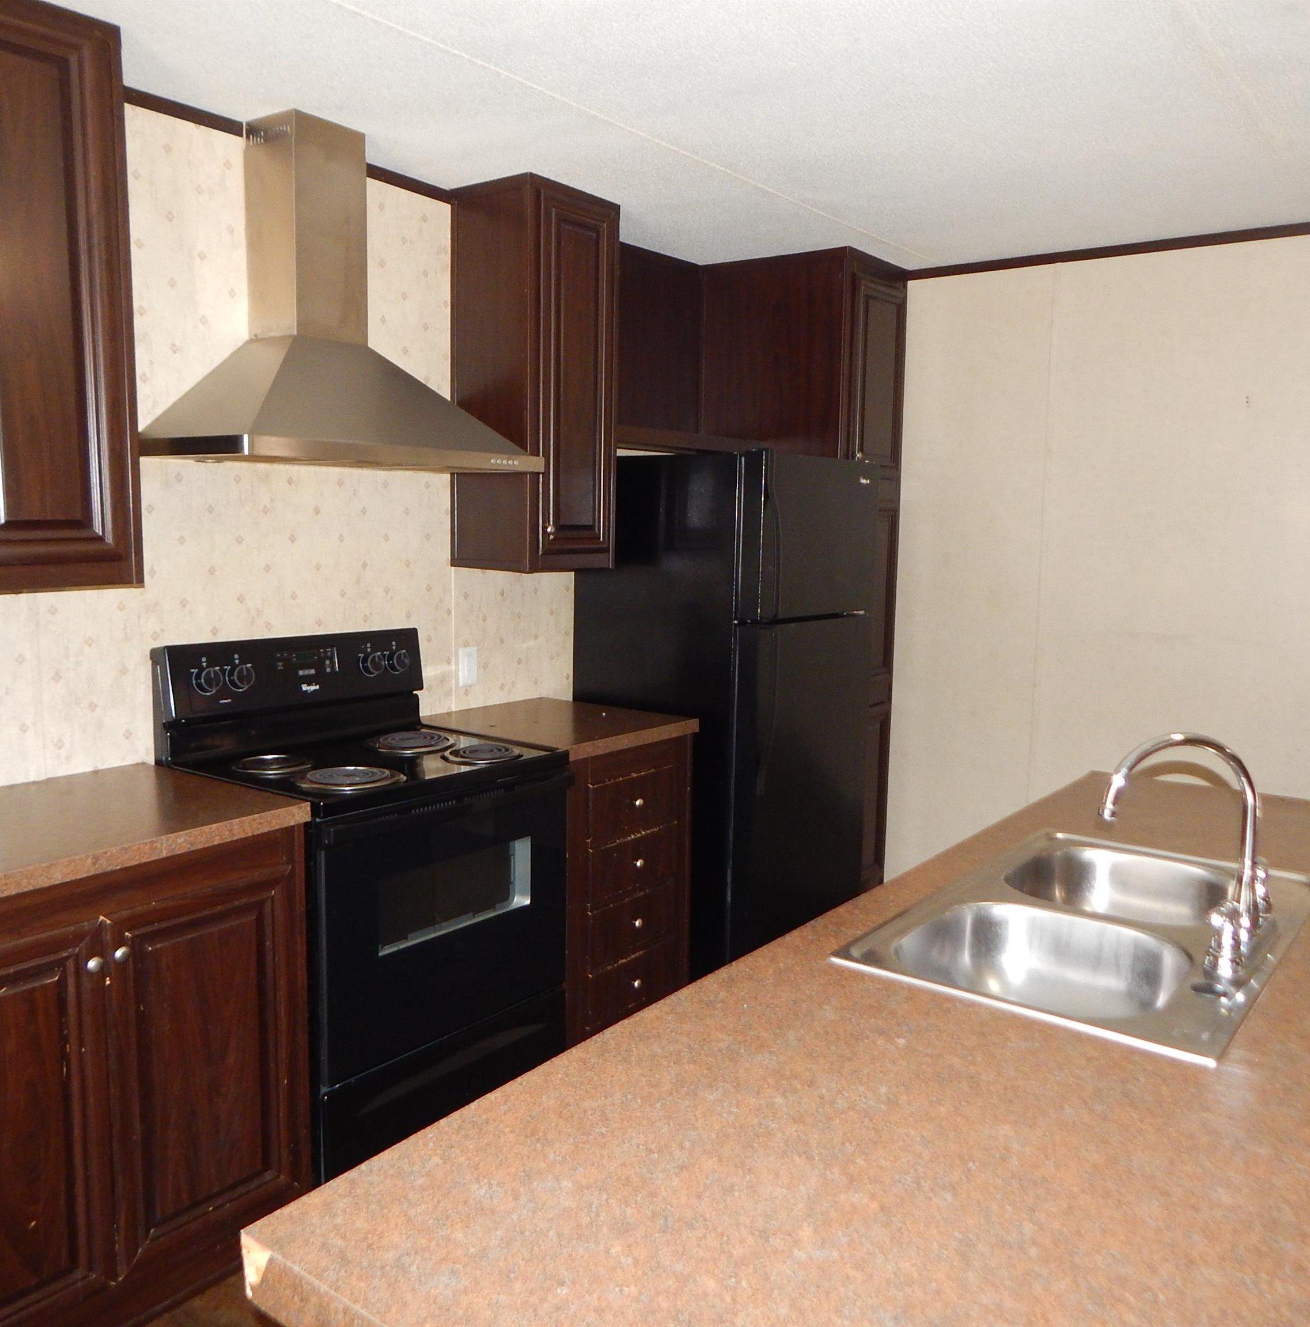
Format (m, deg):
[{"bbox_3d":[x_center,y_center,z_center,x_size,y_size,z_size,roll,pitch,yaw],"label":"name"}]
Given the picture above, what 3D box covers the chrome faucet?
[{"bbox_3d":[0.743,0.245,1.583,0.235,0.284,0.295,6,9,37],"label":"chrome faucet"}]

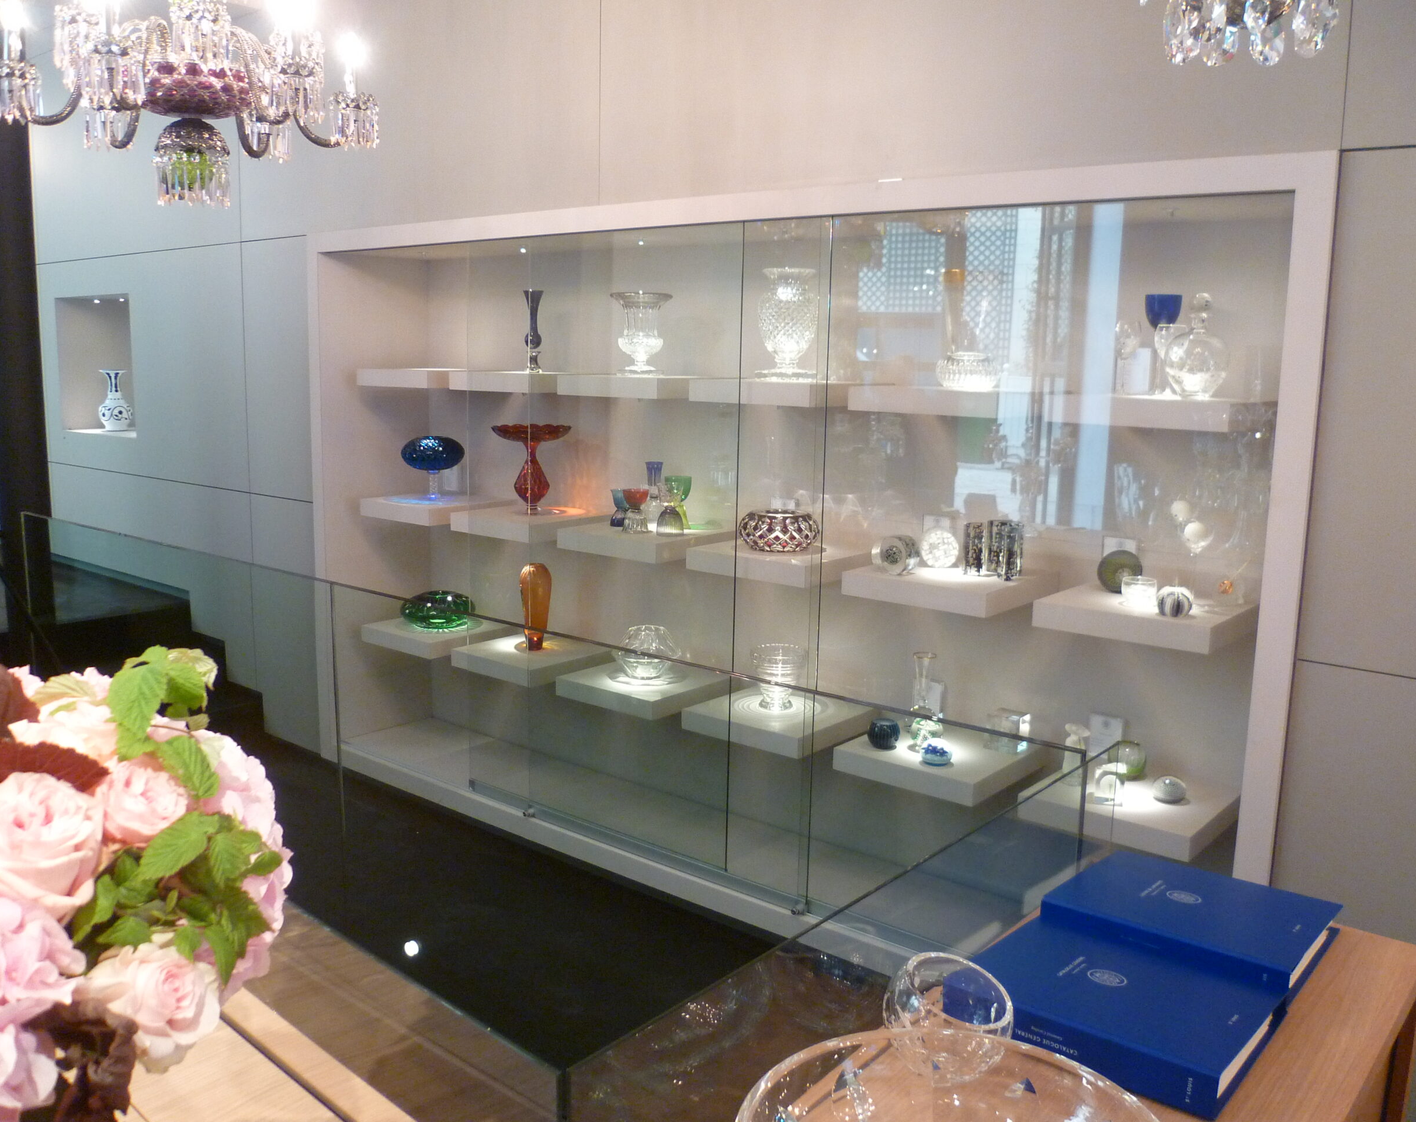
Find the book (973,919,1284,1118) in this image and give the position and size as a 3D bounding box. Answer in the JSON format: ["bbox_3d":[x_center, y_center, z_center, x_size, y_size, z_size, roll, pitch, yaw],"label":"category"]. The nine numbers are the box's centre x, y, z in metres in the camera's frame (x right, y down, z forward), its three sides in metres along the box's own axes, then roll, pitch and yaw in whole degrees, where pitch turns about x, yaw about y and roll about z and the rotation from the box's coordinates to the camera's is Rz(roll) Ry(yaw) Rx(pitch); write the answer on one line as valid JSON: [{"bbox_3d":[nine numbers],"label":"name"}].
[{"bbox_3d":[0.478,0.504,1.409,0.305,0.048,0.272,9,12,38],"label":"book"}]

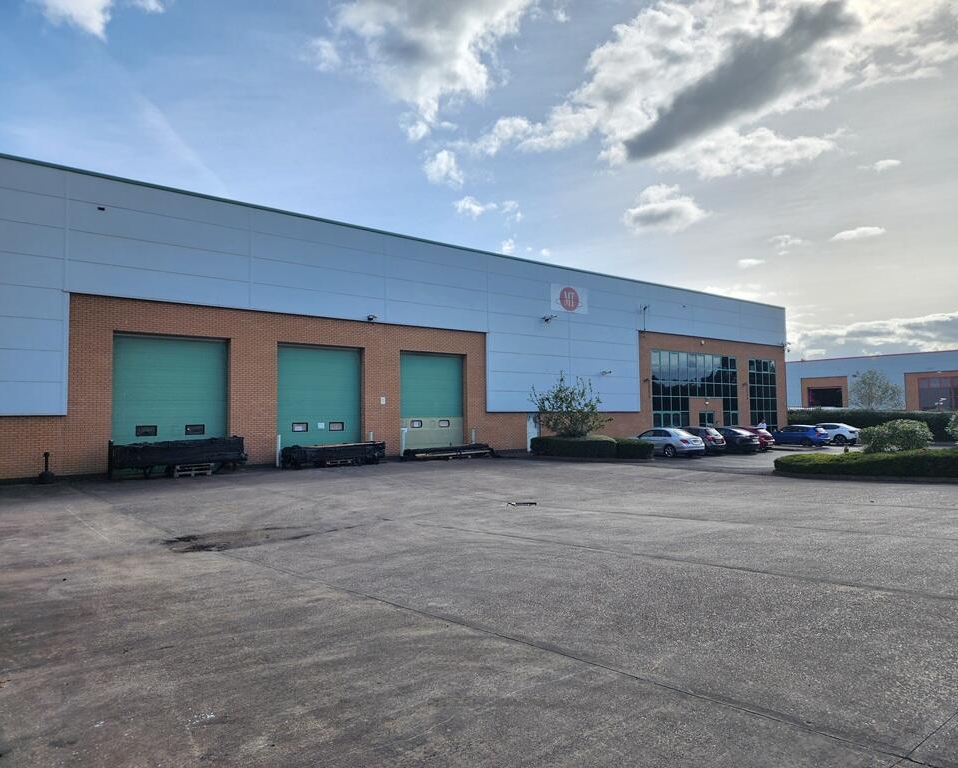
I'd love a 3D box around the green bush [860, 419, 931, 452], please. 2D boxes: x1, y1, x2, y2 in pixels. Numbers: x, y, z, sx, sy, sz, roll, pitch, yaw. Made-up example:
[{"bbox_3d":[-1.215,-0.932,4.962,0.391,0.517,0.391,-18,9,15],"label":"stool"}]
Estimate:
[{"bbox_3d":[16.212,2.225,26.543,2.700,1.750,2.600,2,-4,-40],"label":"green bush"}]

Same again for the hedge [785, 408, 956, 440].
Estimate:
[{"bbox_3d":[33.157,3.499,57.556,1.600,2.300,14.500,2,-4,-40],"label":"hedge"}]

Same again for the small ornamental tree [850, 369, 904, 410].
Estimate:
[{"bbox_3d":[40.857,1.828,70.164,5.400,6.700,5.200,2,-4,-40],"label":"small ornamental tree"}]

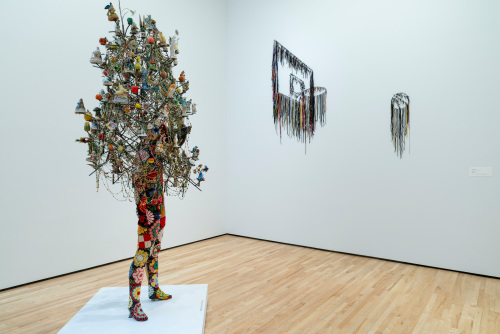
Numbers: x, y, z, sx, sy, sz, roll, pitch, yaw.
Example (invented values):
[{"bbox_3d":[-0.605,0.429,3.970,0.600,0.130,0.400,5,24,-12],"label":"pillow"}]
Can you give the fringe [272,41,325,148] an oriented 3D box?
[{"bbox_3d":[0.920,-1.480,6.510,1.170,2.220,0.080,0,0,37],"label":"fringe"}]

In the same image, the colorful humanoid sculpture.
[{"bbox_3d":[-1.000,-0.110,3.170,1.140,2.900,1.060,0,0,7],"label":"colorful humanoid sculpture"}]

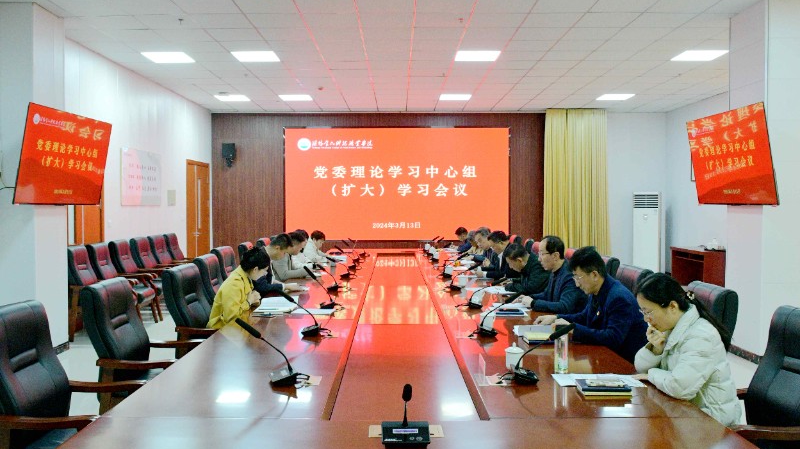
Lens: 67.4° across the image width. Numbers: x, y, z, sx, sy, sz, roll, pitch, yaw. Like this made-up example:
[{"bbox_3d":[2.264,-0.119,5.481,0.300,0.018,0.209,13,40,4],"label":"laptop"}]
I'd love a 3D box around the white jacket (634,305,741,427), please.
[{"bbox_3d":[1.352,0.679,2.816,0.460,0.640,0.530,0,2,0],"label":"white jacket"}]

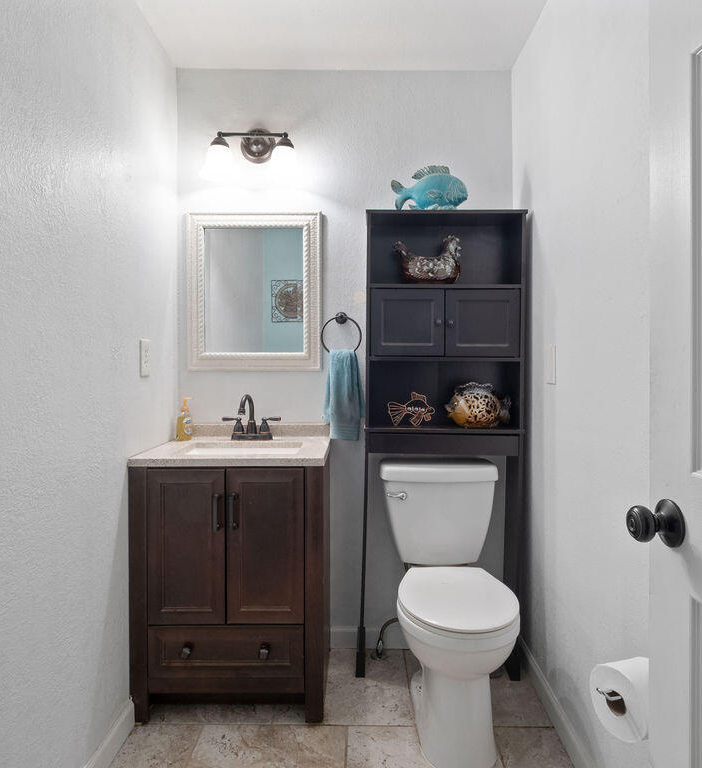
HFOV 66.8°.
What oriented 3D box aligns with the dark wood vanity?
[{"bbox_3d":[-0.401,0.661,1.947,0.638,0.855,0.452,0,1,1],"label":"dark wood vanity"}]

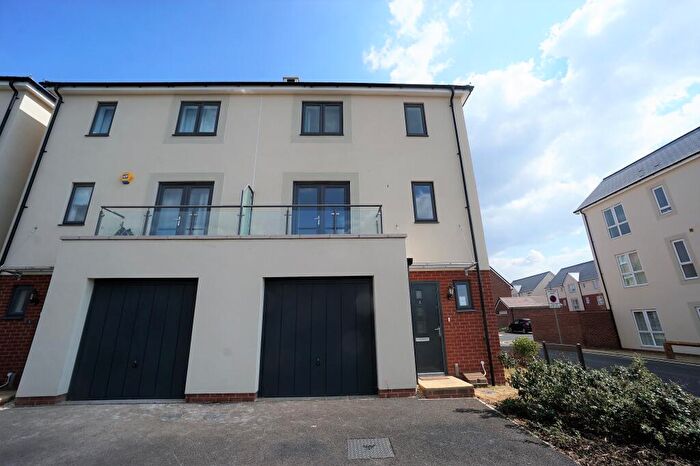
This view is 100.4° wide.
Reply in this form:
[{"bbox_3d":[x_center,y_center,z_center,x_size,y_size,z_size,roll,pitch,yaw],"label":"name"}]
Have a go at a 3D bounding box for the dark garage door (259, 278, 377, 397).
[{"bbox_3d":[-0.639,2.088,6.038,2.290,2.280,0.100,0,-17,-2],"label":"dark garage door"}]

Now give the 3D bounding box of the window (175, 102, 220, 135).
[{"bbox_3d":[-4.327,-3.270,8.331,1.165,1.145,0.100,0,-17,-2],"label":"window"}]

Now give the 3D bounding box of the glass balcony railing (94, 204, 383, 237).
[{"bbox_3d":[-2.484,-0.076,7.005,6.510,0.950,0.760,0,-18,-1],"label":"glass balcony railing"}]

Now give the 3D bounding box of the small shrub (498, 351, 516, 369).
[{"bbox_3d":[4.595,3.709,8.559,0.470,0.480,0.460,0,-17,-2],"label":"small shrub"}]

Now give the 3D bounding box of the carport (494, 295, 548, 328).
[{"bbox_3d":[20.376,9.449,33.259,5.800,4.020,3.400,0,-18,-1],"label":"carport"}]

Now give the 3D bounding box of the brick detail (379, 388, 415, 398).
[{"bbox_3d":[0.869,2.932,5.367,0.690,0.143,0.200,0,-18,-1],"label":"brick detail"}]

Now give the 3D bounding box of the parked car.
[{"bbox_3d":[19.513,10.438,32.802,1.750,1.520,4.050,0,-17,-2],"label":"parked car"}]

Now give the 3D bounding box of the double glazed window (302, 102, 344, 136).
[{"bbox_3d":[-0.801,-3.349,8.540,1.237,1.190,0.120,0,-18,-1],"label":"double glazed window"}]

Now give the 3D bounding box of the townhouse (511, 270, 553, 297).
[{"bbox_3d":[41.742,15.676,66.090,8.600,11.300,14.000,0,-18,-1],"label":"townhouse"}]

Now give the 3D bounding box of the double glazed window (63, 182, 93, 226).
[{"bbox_3d":[-7.045,-0.761,7.577,0.610,1.190,0.120,0,-18,-1],"label":"double glazed window"}]

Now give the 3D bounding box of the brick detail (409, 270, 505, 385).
[{"bbox_3d":[2.404,2.155,6.844,2.070,2.500,0.140,0,-17,-2],"label":"brick detail"}]

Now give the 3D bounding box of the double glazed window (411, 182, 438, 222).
[{"bbox_3d":[2.009,-0.822,7.807,0.615,1.180,0.120,0,-18,-1],"label":"double glazed window"}]

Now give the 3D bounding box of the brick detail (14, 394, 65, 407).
[{"bbox_3d":[-5.778,3.128,5.460,0.750,0.148,0.190,0,-17,-2],"label":"brick detail"}]

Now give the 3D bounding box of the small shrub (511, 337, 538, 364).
[{"bbox_3d":[5.440,3.674,9.064,0.770,0.800,0.750,0,-17,-2],"label":"small shrub"}]

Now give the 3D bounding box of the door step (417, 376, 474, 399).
[{"bbox_3d":[1.860,3.156,5.985,0.960,0.175,1.020,0,-17,-2],"label":"door step"}]

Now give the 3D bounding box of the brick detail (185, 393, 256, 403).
[{"bbox_3d":[-2.292,2.972,5.281,1.245,0.145,0.200,0,-18,-1],"label":"brick detail"}]

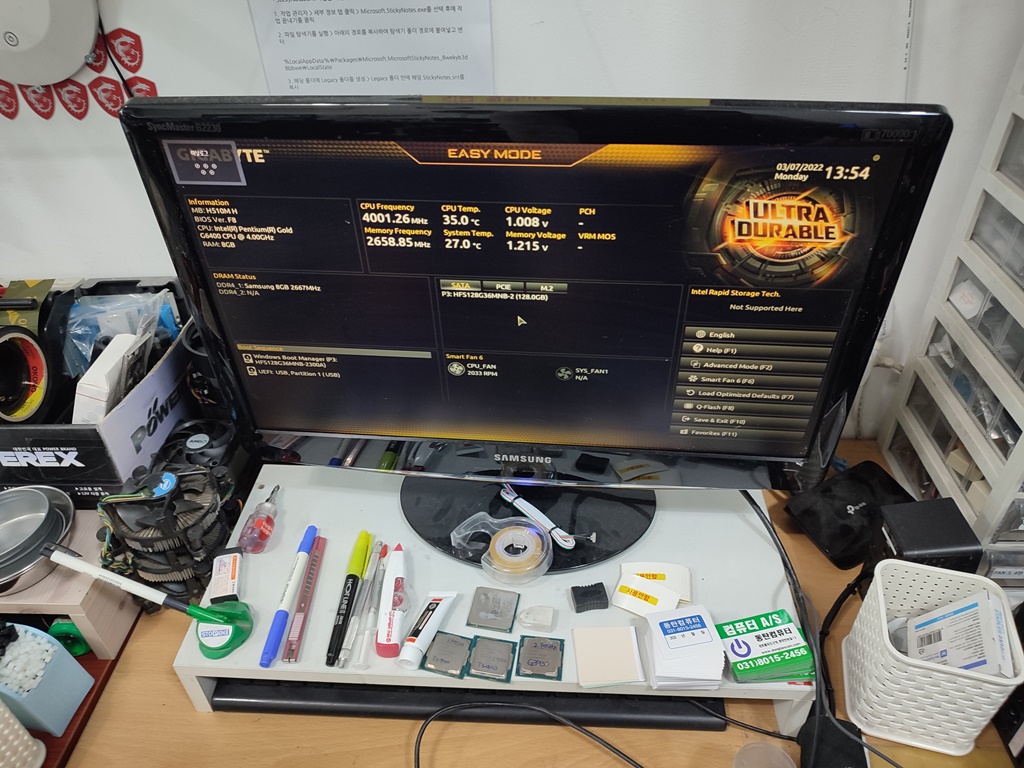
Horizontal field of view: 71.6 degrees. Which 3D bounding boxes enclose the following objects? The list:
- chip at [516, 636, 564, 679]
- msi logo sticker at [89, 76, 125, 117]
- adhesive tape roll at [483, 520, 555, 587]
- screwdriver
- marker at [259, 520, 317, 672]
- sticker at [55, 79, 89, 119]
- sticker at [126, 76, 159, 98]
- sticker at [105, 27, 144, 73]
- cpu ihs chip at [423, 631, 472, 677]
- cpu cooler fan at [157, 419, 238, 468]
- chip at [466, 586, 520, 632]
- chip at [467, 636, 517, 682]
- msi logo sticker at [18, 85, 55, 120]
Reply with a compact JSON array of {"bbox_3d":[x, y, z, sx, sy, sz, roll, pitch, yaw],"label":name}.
[{"bbox_3d":[0.024,0.227,0.592,0.037,0.004,0.037,3,37,7],"label":"chip"},{"bbox_3d":[-0.381,-0.271,0.672,0.033,0.039,0.001,1,41,4],"label":"msi logo sticker"},{"bbox_3d":[0.005,0.155,0.663,0.065,0.018,0.065,-1,41,1],"label":"adhesive tape roll"},{"bbox_3d":[-0.247,0.131,0.715,0.026,0.026,0.085,0,36,3],"label":"screwdriver"},{"bbox_3d":[-0.202,0.188,0.647,0.013,0.013,0.149,0,36,2],"label":"marker"},{"bbox_3d":[-0.414,-0.270,0.675,0.033,0.039,0.001,1,41,4],"label":"sticker"},{"bbox_3d":[-0.347,-0.269,0.667,0.032,0.038,0.001,1,36,3],"label":"sticker"},{"bbox_3d":[-0.347,-0.301,0.643,0.033,0.039,0.001,1,41,4],"label":"sticker"},{"bbox_3d":[-0.052,0.227,0.597,0.037,0.004,0.037,9,38,15],"label":"cpu ihs chip"},{"bbox_3d":[-0.379,0.077,0.863,0.070,0.020,0.070,1,47,2],"label":"cpu cooler fan"},{"bbox_3d":[-0.016,0.200,0.631,0.040,0.005,0.040,6,37,11],"label":"chip"},{"bbox_3d":[-0.017,0.231,0.597,0.037,0.004,0.037,6,42,9],"label":"chip"},{"bbox_3d":[-0.448,-0.271,0.678,0.033,0.039,0.001,1,41,4],"label":"msi logo sticker"}]

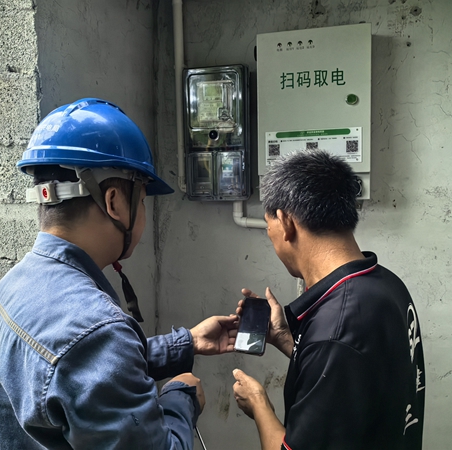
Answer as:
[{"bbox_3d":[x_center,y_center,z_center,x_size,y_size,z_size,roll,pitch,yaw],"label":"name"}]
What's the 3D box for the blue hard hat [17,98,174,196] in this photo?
[{"bbox_3d":[-0.226,-0.148,0.850,0.287,0.155,0.225,9,-4,-44],"label":"blue hard hat"}]

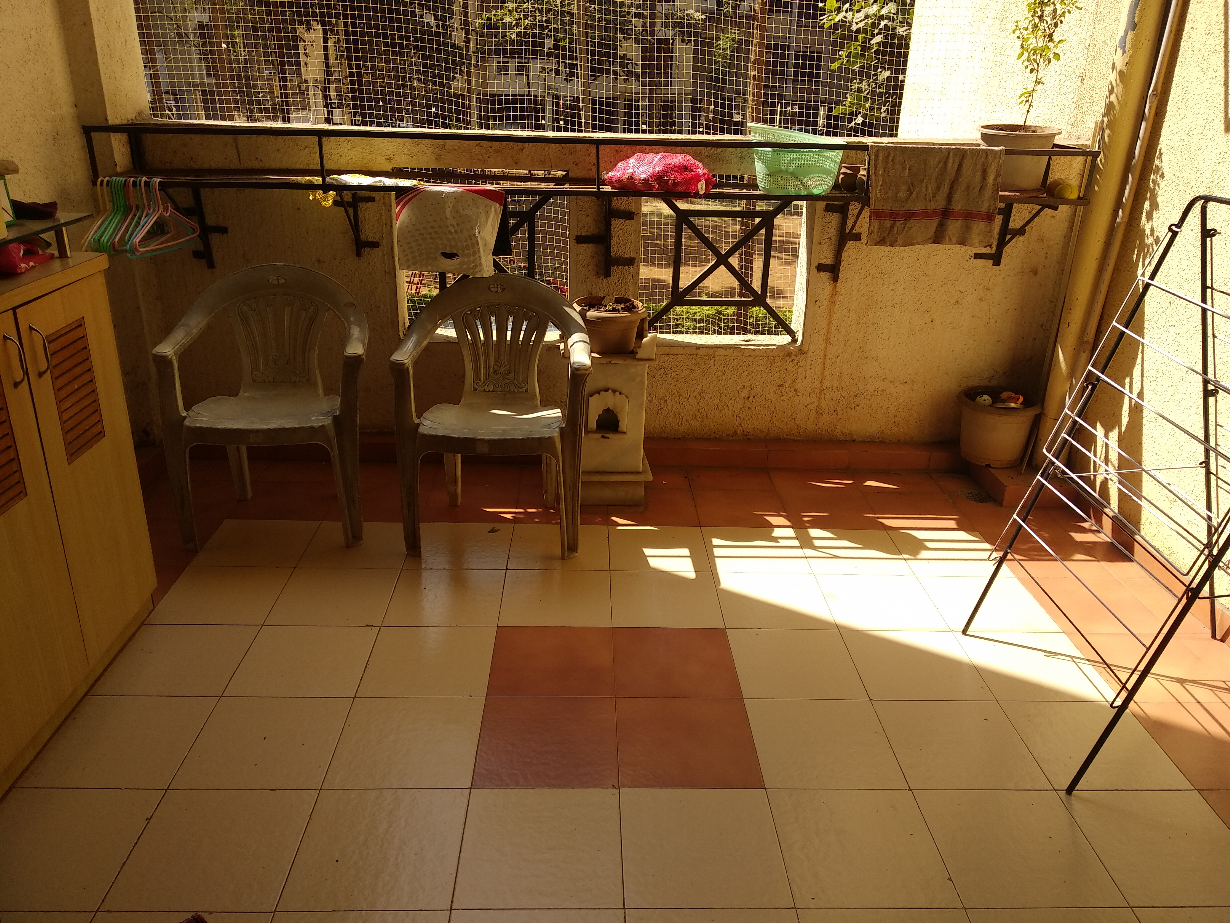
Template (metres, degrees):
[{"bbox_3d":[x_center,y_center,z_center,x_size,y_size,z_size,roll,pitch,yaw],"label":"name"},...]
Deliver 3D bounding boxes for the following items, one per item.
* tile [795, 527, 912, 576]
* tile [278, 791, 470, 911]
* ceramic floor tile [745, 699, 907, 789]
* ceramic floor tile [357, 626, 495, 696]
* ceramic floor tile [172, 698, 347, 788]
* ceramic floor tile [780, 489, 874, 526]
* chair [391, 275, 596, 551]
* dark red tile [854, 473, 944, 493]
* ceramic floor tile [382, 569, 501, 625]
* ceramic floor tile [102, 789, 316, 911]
[{"bbox_3d":[0.738,0.283,2.885,0.300,0.010,0.298,1,23,-2],"label":"tile"},{"bbox_3d":[-0.446,0.736,1.766,0.304,0.010,0.299,1,23,-2],"label":"tile"},{"bbox_3d":[0.462,0.628,2.062,0.305,0.010,0.305,1,22,-2],"label":"ceramic floor tile"},{"bbox_3d":[-0.460,0.498,2.306,0.305,0.010,0.305,1,22,-2],"label":"ceramic floor tile"},{"bbox_3d":[-0.757,0.609,2.017,0.305,0.010,0.305,1,22,-2],"label":"ceramic floor tile"},{"bbox_3d":[0.734,0.171,3.201,0.302,0.010,0.302,1,22,-2],"label":"ceramic floor tile"},{"bbox_3d":[-0.368,-0.154,2.908,0.583,0.777,0.493,1,22,-2],"label":"chair"},{"bbox_3d":[1.045,0.083,3.478,0.306,0.012,0.196,1,22,-2],"label":"dark red tile"},{"bbox_3d":[-0.469,0.383,2.594,0.302,0.010,0.302,1,22,-2],"label":"ceramic floor tile"},{"bbox_3d":[-0.753,0.731,1.754,0.304,0.010,0.299,1,23,-2],"label":"ceramic floor tile"}]

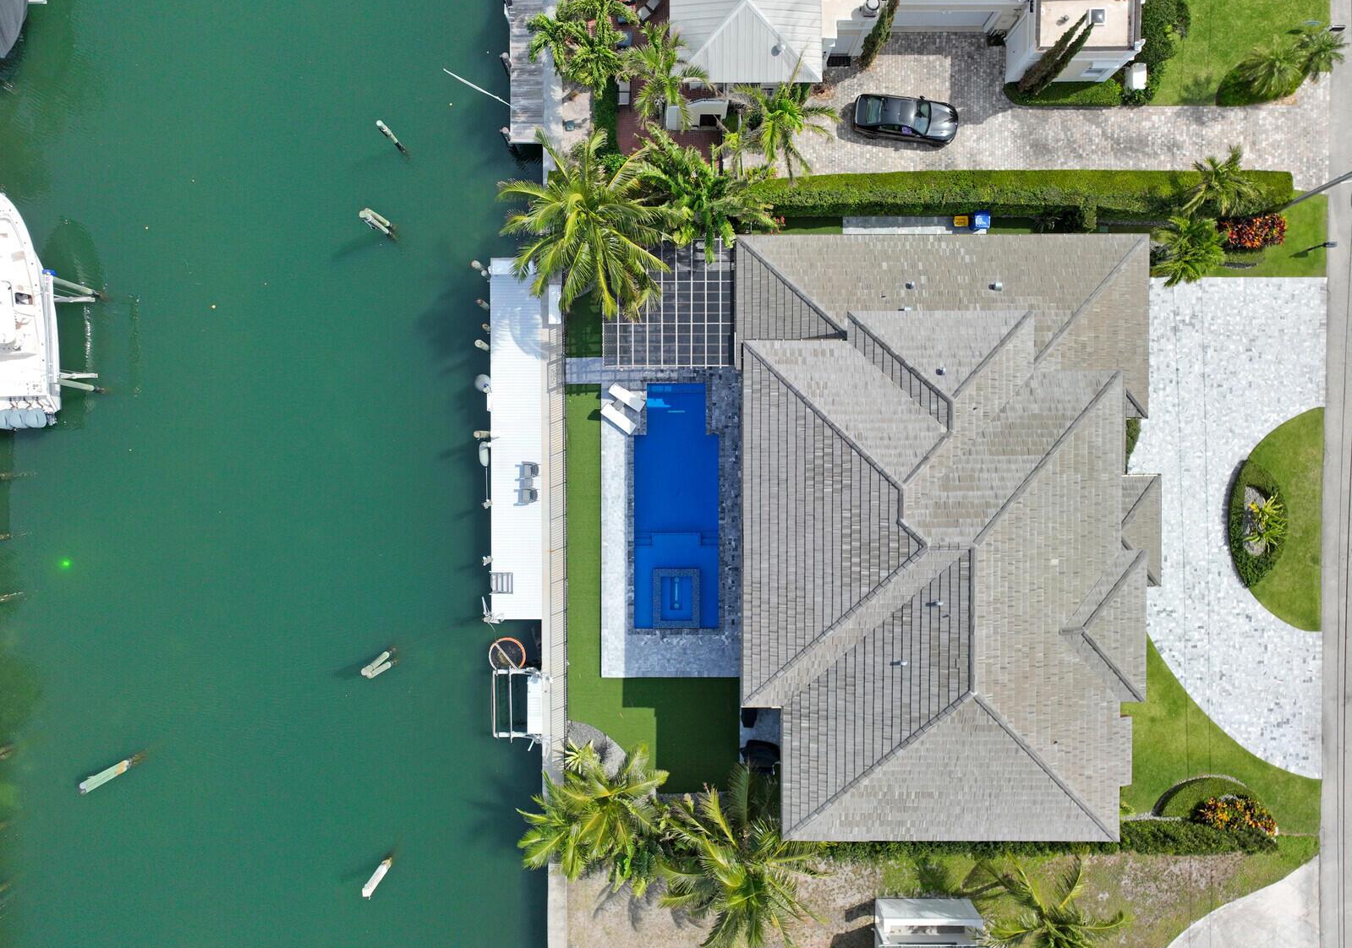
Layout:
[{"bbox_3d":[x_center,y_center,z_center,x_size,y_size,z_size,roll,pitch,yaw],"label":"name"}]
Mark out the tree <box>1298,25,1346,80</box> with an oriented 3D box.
[{"bbox_3d":[28.825,-18.796,42.516,2.280,2.800,2.390,0,91,0],"label":"tree"}]

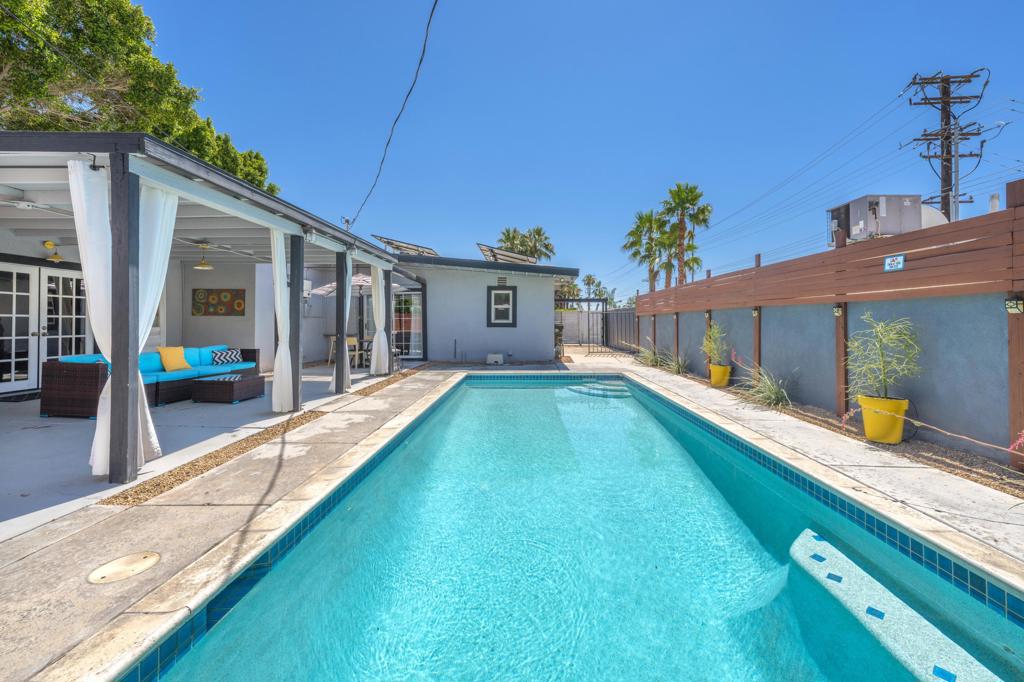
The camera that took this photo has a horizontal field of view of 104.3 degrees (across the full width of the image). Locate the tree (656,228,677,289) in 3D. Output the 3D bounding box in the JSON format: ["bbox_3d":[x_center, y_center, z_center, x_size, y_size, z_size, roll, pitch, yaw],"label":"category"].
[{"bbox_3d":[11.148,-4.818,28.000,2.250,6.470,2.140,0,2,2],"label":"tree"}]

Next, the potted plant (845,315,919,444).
[{"bbox_3d":[3.770,0.360,4.080,0.560,1.270,0.560,0,2,2],"label":"potted plant"}]

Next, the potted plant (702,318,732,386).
[{"bbox_3d":[4.006,0.254,7.780,0.530,1.280,0.520,0,2,2],"label":"potted plant"}]

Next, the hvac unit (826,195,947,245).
[{"bbox_3d":[9.200,-2.960,9.950,1.800,0.950,1.250,0,2,2],"label":"hvac unit"}]

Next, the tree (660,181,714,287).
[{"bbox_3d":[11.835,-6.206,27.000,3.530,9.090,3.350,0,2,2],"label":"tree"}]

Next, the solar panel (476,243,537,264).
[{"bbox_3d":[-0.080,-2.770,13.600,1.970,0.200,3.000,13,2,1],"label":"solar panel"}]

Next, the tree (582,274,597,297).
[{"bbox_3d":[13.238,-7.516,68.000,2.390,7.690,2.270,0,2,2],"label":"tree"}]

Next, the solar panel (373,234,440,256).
[{"bbox_3d":[-3.310,-3.020,13.600,1.970,0.200,3.000,13,2,1],"label":"solar panel"}]

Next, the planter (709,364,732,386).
[{"bbox_3d":[4.081,0.678,7.780,0.400,0.420,0.400,0,2,2],"label":"planter"}]

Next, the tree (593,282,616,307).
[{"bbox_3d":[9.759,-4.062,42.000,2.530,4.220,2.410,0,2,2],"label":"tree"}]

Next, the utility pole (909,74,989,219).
[{"bbox_3d":[21.700,-6.600,20.000,3.400,13.600,1.100,0,2,2],"label":"utility pole"}]

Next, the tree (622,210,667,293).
[{"bbox_3d":[10.000,-5.050,30.000,3.400,9.600,3.400,0,2,2],"label":"tree"}]

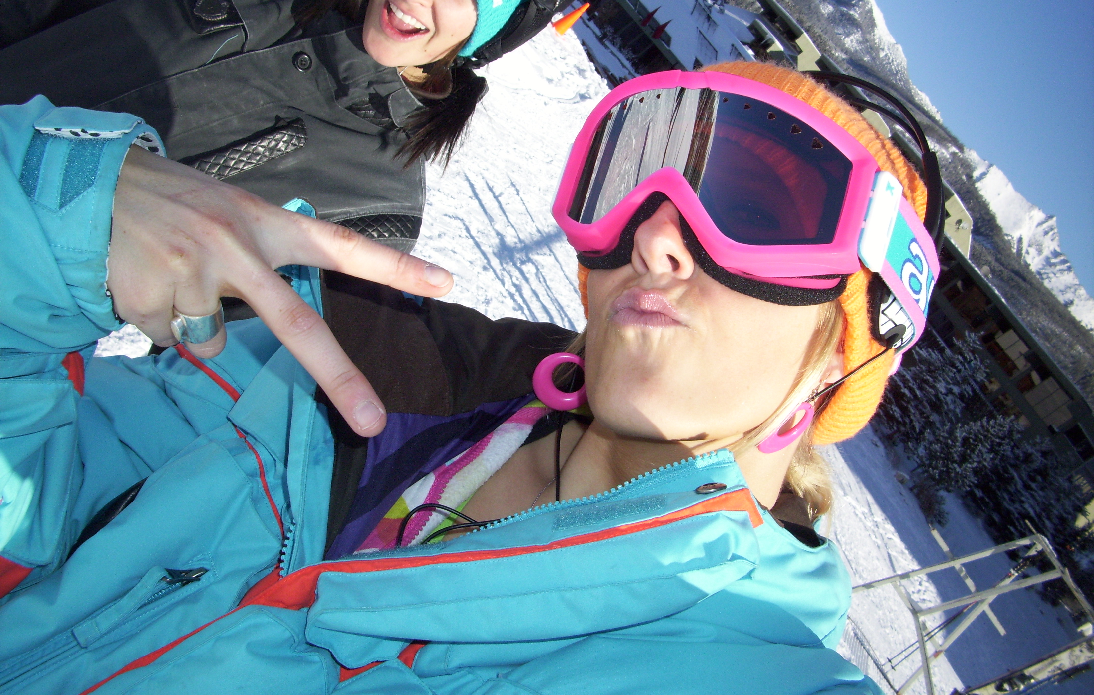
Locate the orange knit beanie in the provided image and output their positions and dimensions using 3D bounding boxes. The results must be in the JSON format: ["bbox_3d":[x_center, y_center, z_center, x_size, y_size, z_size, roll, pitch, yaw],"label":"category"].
[{"bbox_3d":[0.131,-0.066,0.650,0.195,0.185,0.225,17,-31,36],"label":"orange knit beanie"}]

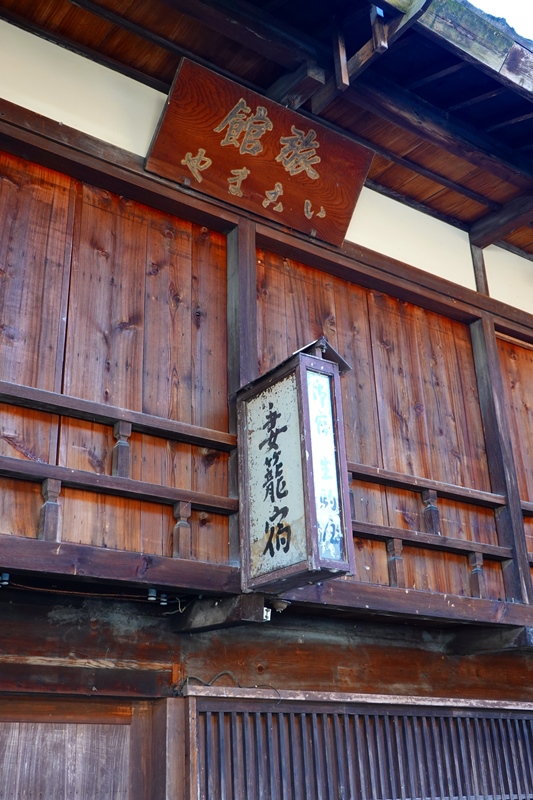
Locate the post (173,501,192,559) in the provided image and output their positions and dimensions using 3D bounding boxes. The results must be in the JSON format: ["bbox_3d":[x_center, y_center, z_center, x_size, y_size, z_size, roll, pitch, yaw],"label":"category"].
[{"bbox_3d":[-0.349,0.552,3.699,0.054,0.251,0.051,14,-28,-33],"label":"post"}]

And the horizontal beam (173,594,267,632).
[{"bbox_3d":[-0.224,0.960,3.963,0.115,0.124,0.574,14,-28,-33],"label":"horizontal beam"}]

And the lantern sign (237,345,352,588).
[{"bbox_3d":[0.125,0.274,3.759,0.293,1.023,0.468,15,-29,-32],"label":"lantern sign"}]

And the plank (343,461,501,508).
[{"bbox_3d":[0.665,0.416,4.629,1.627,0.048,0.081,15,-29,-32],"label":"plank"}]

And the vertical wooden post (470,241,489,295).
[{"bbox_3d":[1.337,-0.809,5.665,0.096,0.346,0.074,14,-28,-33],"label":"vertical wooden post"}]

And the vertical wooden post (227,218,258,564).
[{"bbox_3d":[-0.113,-0.067,4.235,0.109,1.794,0.112,15,-29,-32],"label":"vertical wooden post"}]

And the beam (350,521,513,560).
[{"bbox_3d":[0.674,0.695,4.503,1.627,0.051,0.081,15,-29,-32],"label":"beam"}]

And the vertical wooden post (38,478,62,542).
[{"bbox_3d":[-0.841,0.440,3.449,0.058,0.259,0.058,15,-29,-32],"label":"vertical wooden post"}]

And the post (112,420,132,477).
[{"bbox_3d":[-0.596,0.213,3.661,0.054,0.251,0.051,14,-28,-33],"label":"post"}]

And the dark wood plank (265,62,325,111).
[{"bbox_3d":[0.069,-1.505,4.537,0.102,0.143,0.592,14,-28,-33],"label":"dark wood plank"}]

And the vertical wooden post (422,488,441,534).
[{"bbox_3d":[0.861,0.589,4.634,0.054,0.252,0.051,14,-28,-33],"label":"vertical wooden post"}]

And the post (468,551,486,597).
[{"bbox_3d":[1.114,0.930,4.676,0.054,0.250,0.051,14,-28,-33],"label":"post"}]

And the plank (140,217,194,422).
[{"bbox_3d":[-0.464,-0.332,4.179,0.250,1.242,0.025,15,-29,-32],"label":"plank"}]

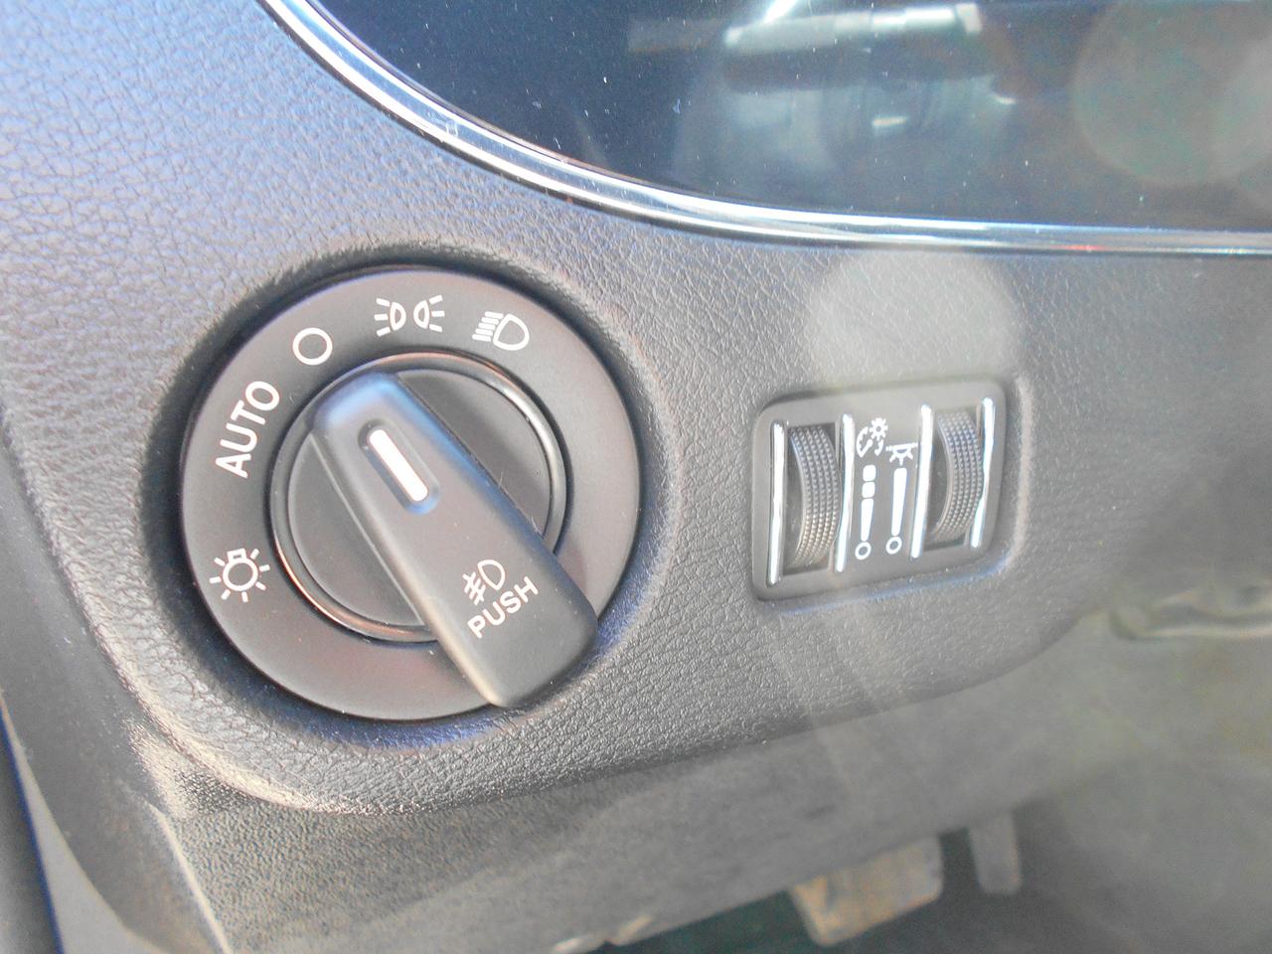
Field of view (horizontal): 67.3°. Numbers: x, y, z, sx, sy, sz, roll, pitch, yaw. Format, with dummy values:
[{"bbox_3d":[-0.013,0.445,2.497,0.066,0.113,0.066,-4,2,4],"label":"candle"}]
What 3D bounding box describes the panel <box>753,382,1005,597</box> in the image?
[{"bbox_3d":[0.048,0.002,0.187,0.059,0.039,0.012,-7,14,-21],"label":"panel"}]

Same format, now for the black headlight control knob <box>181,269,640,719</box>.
[{"bbox_3d":[-0.030,0.005,0.147,0.072,0.072,0.022,-8,11,-22],"label":"black headlight control knob"}]

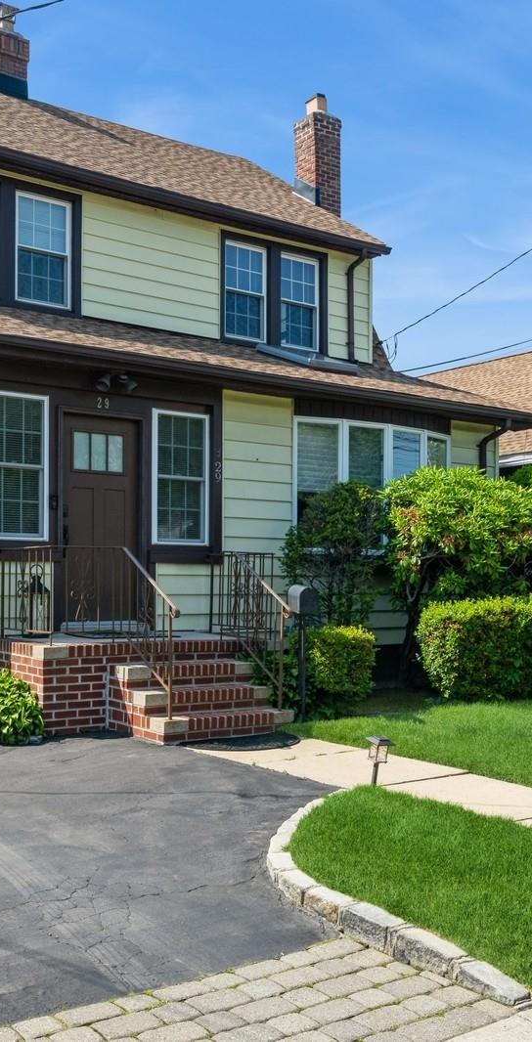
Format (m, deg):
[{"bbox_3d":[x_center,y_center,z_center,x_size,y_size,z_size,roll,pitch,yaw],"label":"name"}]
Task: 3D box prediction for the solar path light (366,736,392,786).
[{"bbox_3d":[0.724,1.558,6.750,0.140,0.340,0.140,8,-4,-36],"label":"solar path light"}]

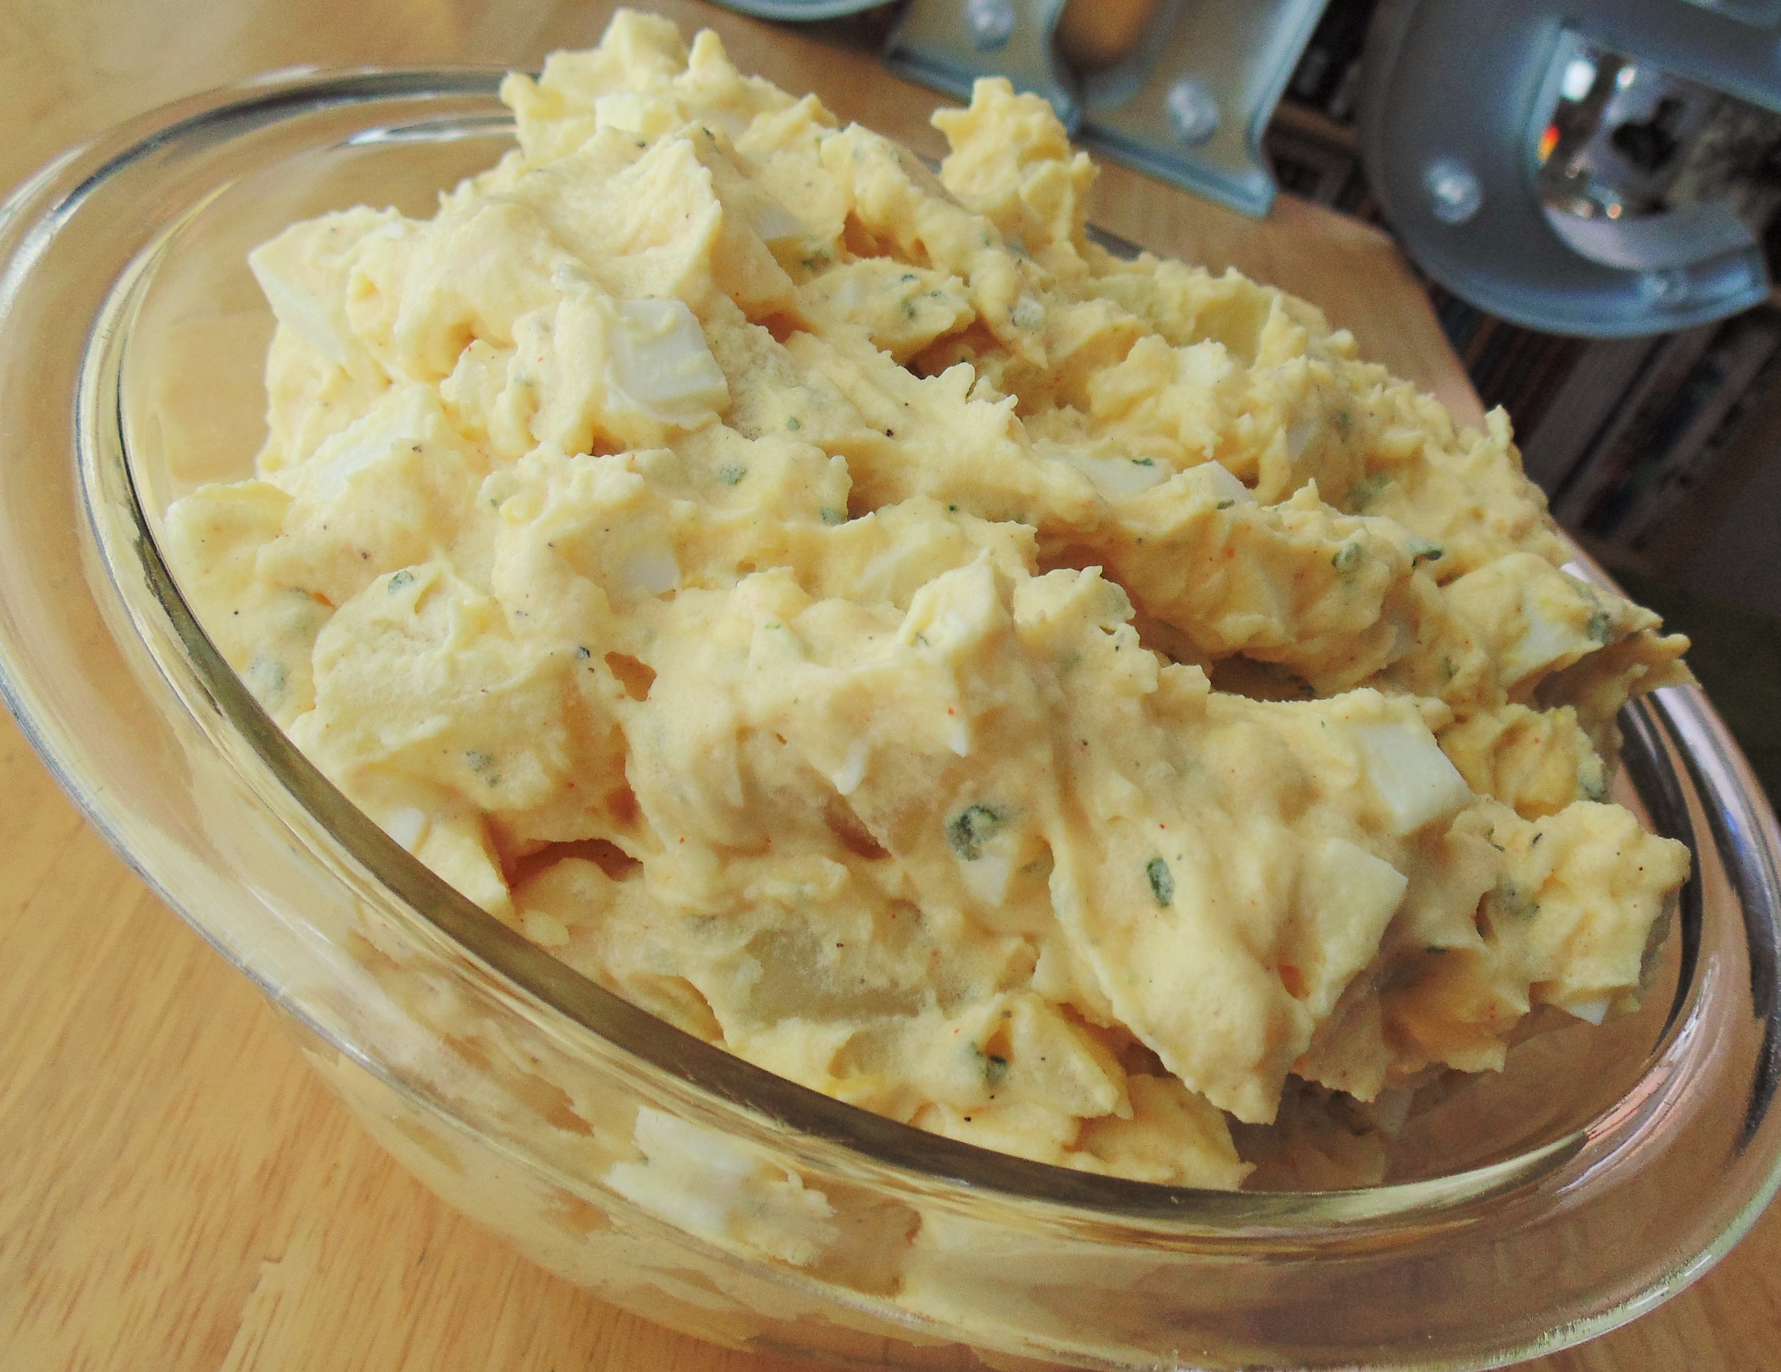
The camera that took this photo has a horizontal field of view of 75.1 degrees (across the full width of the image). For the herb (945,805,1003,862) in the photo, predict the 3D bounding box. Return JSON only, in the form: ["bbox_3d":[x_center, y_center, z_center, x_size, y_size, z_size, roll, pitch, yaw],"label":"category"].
[{"bbox_3d":[0.007,0.012,0.098,0.005,0.004,0.004,32,41,7],"label":"herb"}]

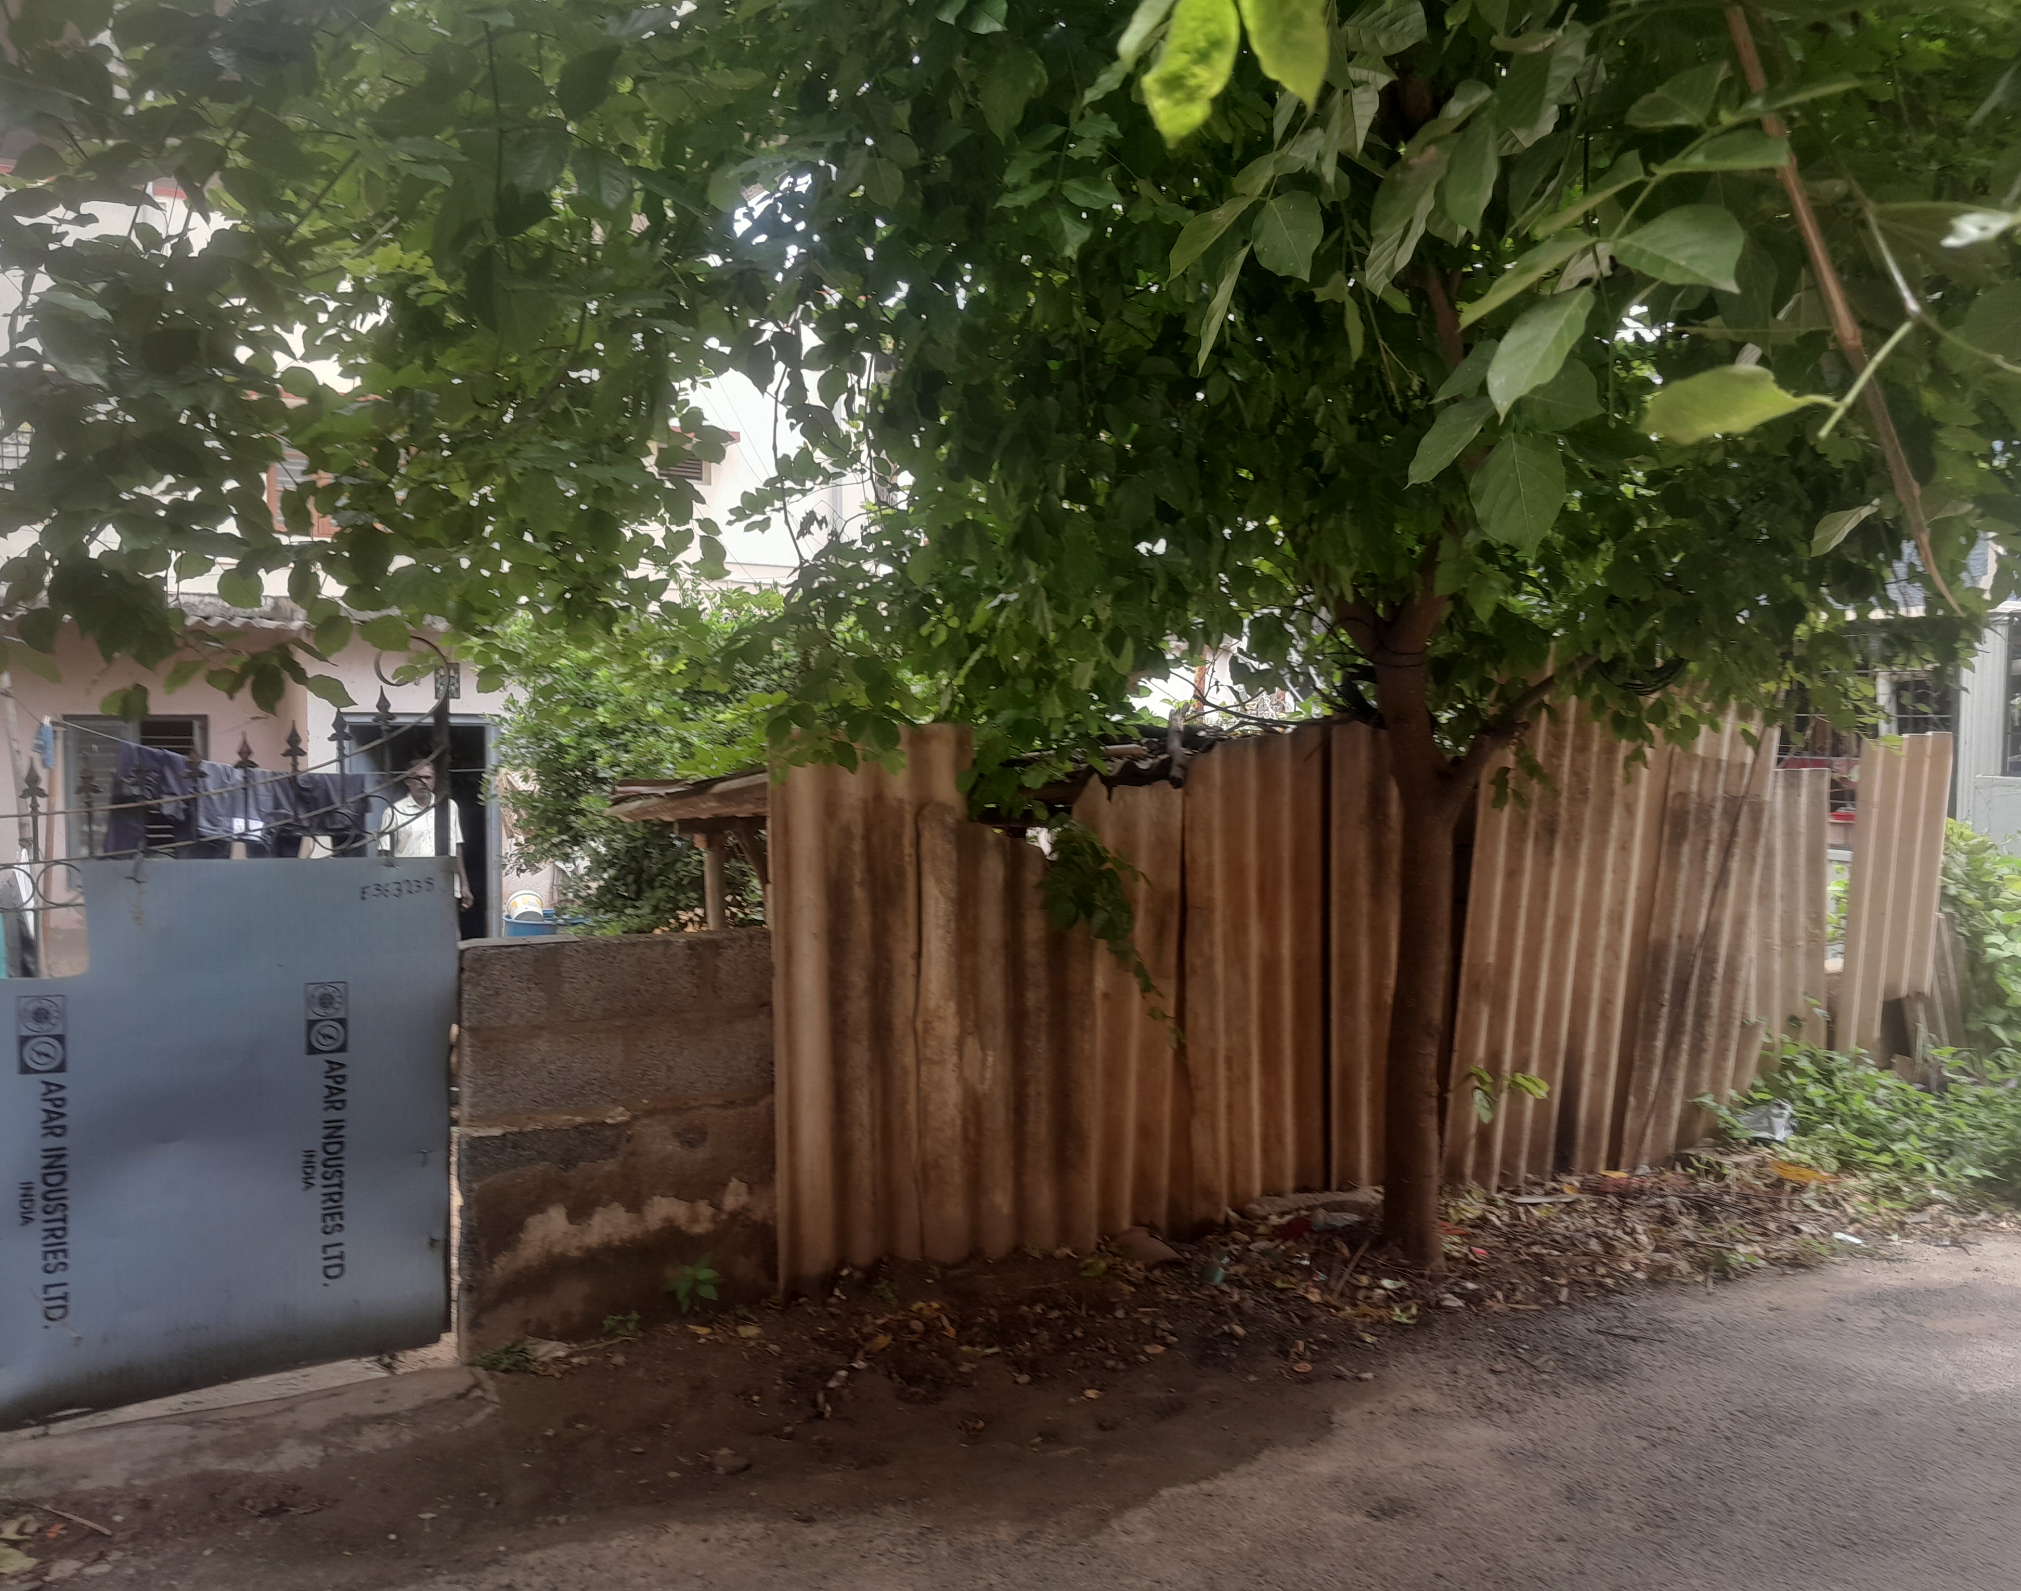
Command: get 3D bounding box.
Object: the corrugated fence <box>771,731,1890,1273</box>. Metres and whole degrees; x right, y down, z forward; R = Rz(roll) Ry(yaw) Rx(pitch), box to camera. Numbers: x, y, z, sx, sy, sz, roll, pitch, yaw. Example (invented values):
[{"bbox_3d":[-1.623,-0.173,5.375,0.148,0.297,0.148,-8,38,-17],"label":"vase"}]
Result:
[{"bbox_3d":[1.430,0.508,5.657,4.800,1.540,0.220,-1,3,-28],"label":"corrugated fence"}]

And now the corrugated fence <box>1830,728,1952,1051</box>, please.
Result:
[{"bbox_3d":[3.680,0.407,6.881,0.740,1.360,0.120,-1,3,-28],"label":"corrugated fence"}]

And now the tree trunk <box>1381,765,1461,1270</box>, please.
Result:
[{"bbox_3d":[1.190,0.631,4.808,0.200,1.410,0.180,1,3,14],"label":"tree trunk"}]

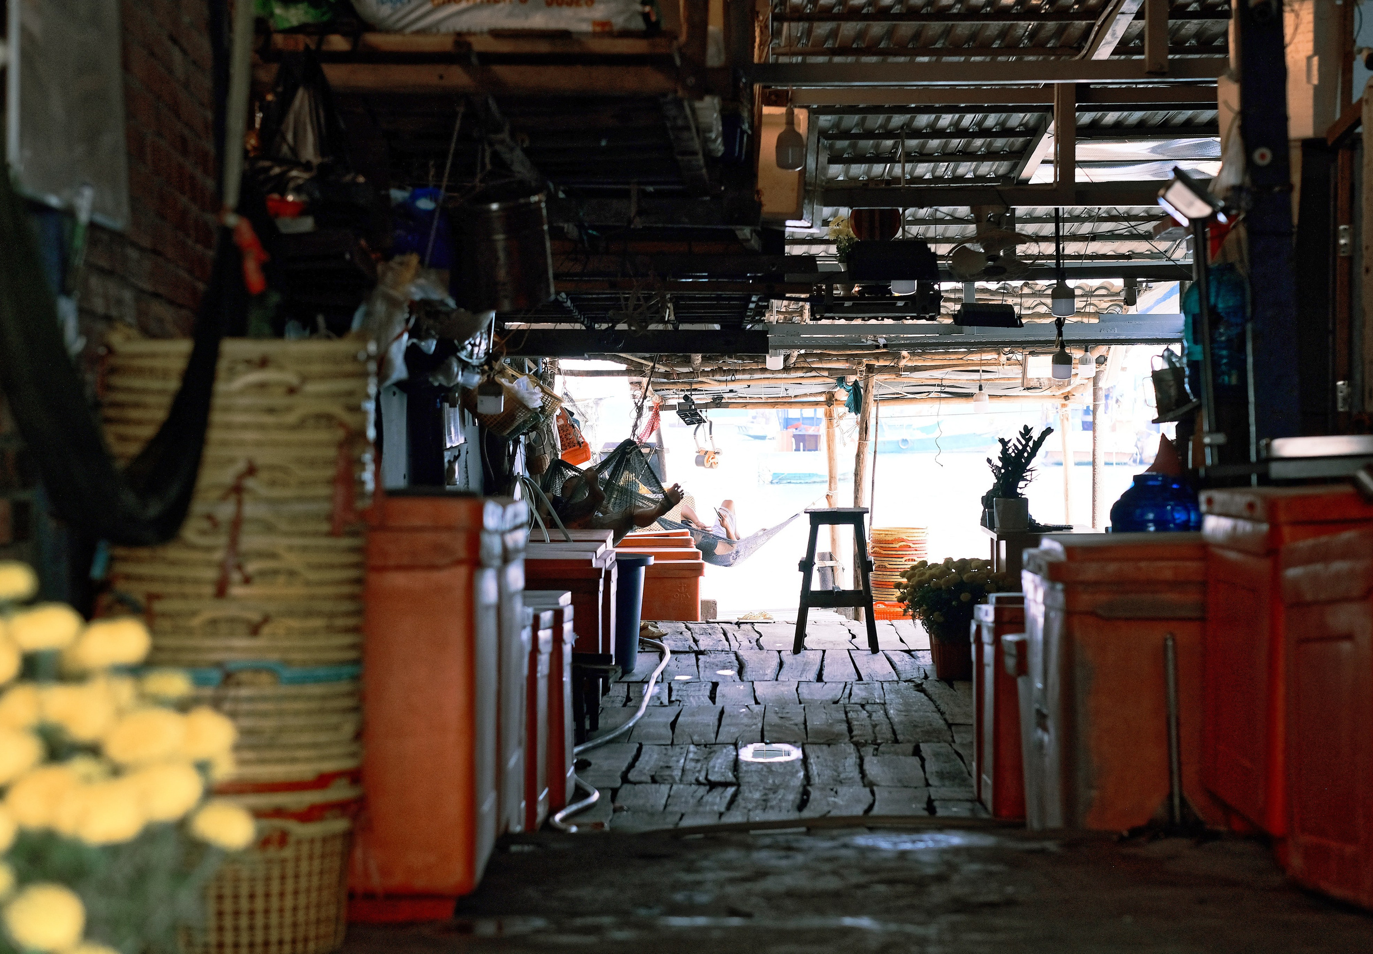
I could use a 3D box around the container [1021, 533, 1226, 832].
[{"bbox_3d":[1.390,0.610,10.200,0.670,0.840,0.920,0,1,0],"label":"container"}]

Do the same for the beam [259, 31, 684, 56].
[{"bbox_3d":[-0.577,-1.168,9.000,1.120,0.060,0.080,0,1,0],"label":"beam"}]

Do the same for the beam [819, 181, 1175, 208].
[{"bbox_3d":[1.514,-1.346,16.000,1.820,0.115,0.085,0,1,0],"label":"beam"}]

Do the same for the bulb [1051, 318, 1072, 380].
[{"bbox_3d":[1.890,-0.644,16.800,0.105,0.310,0.105,0,1,0],"label":"bulb"}]

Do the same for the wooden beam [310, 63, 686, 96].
[{"bbox_3d":[-0.670,-1.223,10.340,1.320,0.105,0.080,0,1,0],"label":"wooden beam"}]

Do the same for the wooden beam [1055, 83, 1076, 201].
[{"bbox_3d":[1.822,-1.603,16.000,0.090,0.580,0.080,0,1,2],"label":"wooden beam"}]

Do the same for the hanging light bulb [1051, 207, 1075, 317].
[{"bbox_3d":[1.726,-0.983,15.300,0.105,0.500,0.105,0,1,0],"label":"hanging light bulb"}]

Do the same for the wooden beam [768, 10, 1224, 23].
[{"bbox_3d":[1.339,-1.955,14.200,1.970,0.050,0.050,0,1,2],"label":"wooden beam"}]

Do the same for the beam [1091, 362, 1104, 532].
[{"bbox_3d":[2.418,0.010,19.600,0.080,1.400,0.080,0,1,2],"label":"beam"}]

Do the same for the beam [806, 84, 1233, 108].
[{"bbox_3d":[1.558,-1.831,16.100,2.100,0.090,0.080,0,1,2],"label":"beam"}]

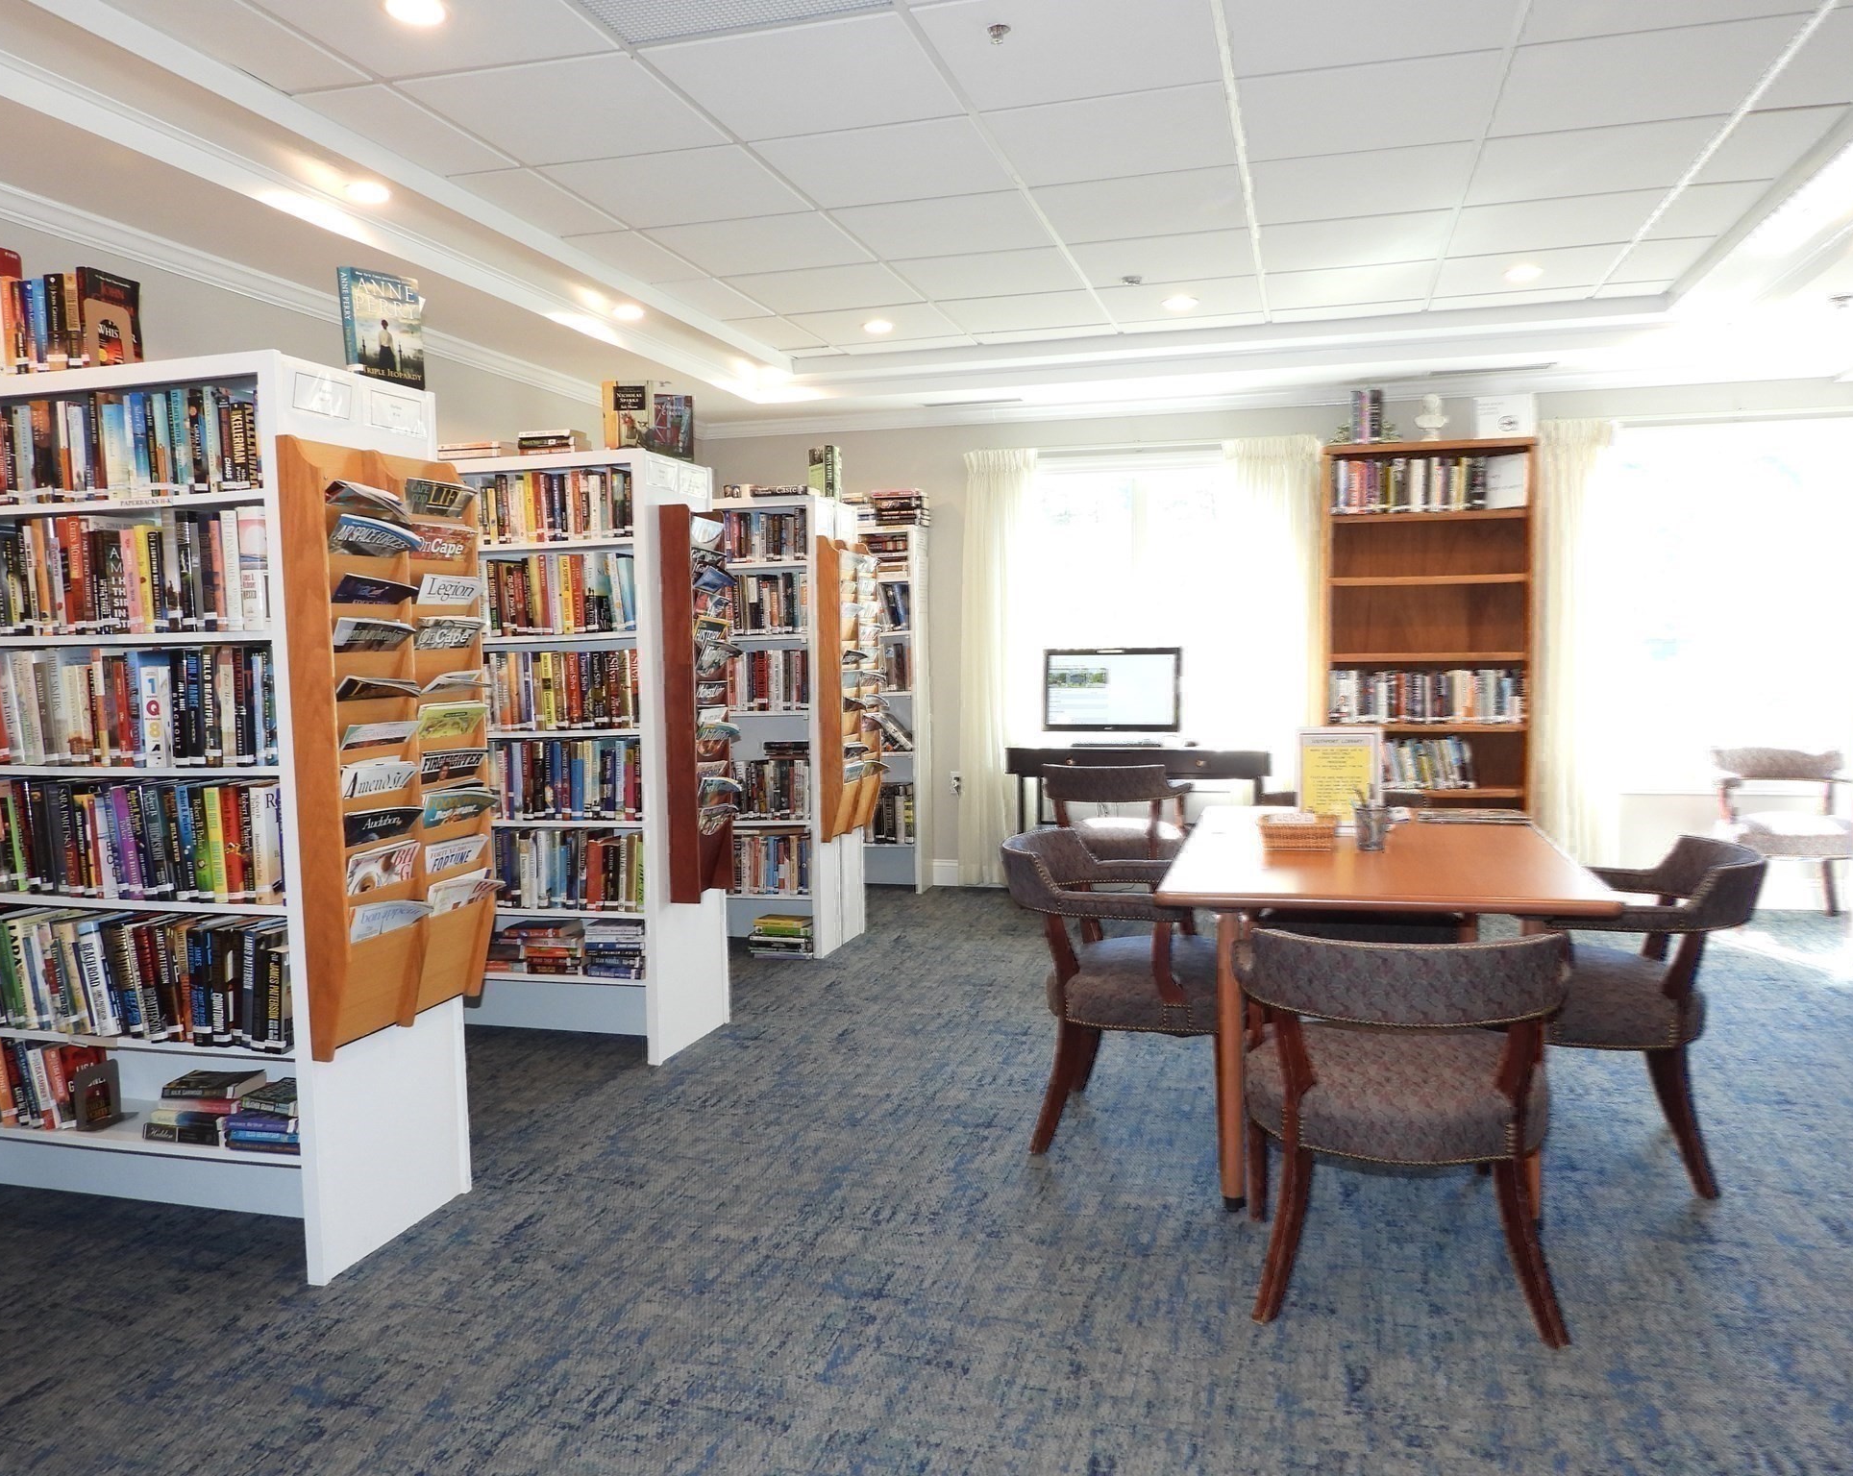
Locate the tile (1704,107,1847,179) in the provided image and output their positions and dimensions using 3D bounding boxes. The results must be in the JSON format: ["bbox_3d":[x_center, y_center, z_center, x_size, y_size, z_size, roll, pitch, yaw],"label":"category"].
[{"bbox_3d":[2.242,-1.592,3.663,0.235,0.020,0.600,0,5,16],"label":"tile"}]

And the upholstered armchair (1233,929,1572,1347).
[{"bbox_3d":[0.916,0.713,2.668,0.598,0.760,0.624,0,4,12],"label":"upholstered armchair"}]

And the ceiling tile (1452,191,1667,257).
[{"bbox_3d":[1.993,-1.650,4.370,0.605,0.030,0.605,0,5,16],"label":"ceiling tile"}]

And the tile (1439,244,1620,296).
[{"bbox_3d":[2.173,-1.700,4.957,0.597,0.020,0.597,0,5,16],"label":"tile"}]

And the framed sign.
[{"bbox_3d":[1.072,0.120,3.542,0.213,0.287,0.065,0,5,16],"label":"framed sign"}]

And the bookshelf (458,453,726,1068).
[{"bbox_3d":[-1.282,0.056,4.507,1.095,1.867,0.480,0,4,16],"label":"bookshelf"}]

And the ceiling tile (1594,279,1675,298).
[{"bbox_3d":[2.722,-1.734,5.247,0.260,0.020,0.260,0,5,16],"label":"ceiling tile"}]

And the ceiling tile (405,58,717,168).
[{"bbox_3d":[-0.857,-1.522,3.306,0.600,0.024,0.595,0,4,16],"label":"ceiling tile"}]

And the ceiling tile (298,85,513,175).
[{"bbox_3d":[-1.270,-1.510,3.391,0.235,0.020,0.600,0,5,16],"label":"ceiling tile"}]

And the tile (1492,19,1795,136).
[{"bbox_3d":[1.655,-1.548,3.204,0.597,0.020,0.597,0,5,16],"label":"tile"}]

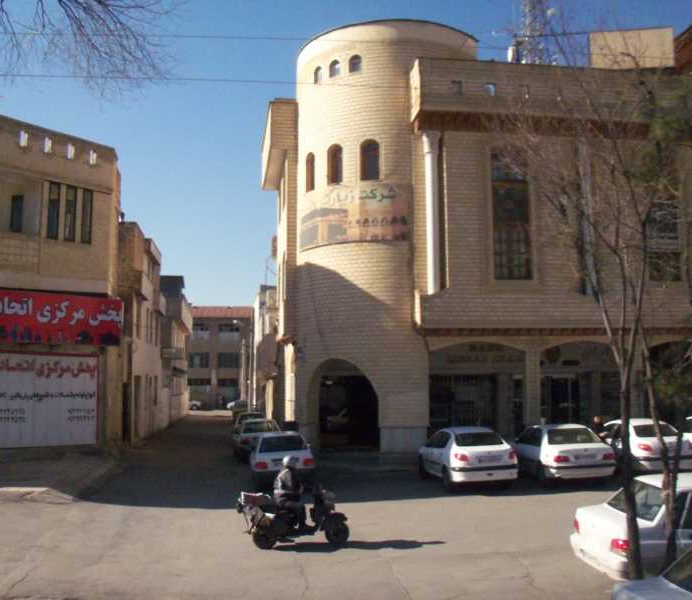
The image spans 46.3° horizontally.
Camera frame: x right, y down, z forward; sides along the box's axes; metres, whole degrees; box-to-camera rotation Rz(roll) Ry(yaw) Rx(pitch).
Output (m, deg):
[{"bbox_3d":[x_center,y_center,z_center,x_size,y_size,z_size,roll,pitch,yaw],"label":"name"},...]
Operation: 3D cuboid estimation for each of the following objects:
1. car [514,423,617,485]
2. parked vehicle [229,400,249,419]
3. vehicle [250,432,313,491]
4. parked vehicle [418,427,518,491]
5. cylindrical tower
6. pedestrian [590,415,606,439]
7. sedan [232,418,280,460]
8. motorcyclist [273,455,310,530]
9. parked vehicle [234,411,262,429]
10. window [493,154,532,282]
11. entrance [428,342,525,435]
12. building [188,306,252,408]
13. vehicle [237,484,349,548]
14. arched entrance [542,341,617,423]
[{"bbox_3d":[4.980,3.797,20.187,1.710,1.420,4.450,1,-7,-7],"label":"car"},{"bbox_3d":[-8.167,8.574,62.463,1.650,1.450,4.100,1,-7,-8],"label":"parked vehicle"},{"bbox_3d":[-1.863,4.334,22.354,1.605,1.450,3.950,1,-7,-8],"label":"vehicle"},{"bbox_3d":[2.850,3.899,20.478,1.670,1.450,4.200,1,-7,-8],"label":"parked vehicle"},{"bbox_3d":[1.590,-1.778,28.721,6.800,13.839,6.800,0,-7,0],"label":"cylindrical tower"},{"bbox_3d":[6.600,3.814,21.191,0.500,1.650,0.350,-4,-8,30],"label":"pedestrian"},{"bbox_3d":[-2.876,4.601,26.743,1.650,1.420,4.200,1,-7,-7],"label":"sedan"},{"bbox_3d":[-0.843,3.086,12.979,0.660,1.224,0.520,1,-7,-15],"label":"motorcyclist"},{"bbox_3d":[-3.822,5.281,32.906,1.660,1.420,4.200,1,-7,-7],"label":"parked vehicle"},{"bbox_3d":[5.116,-2.639,25.196,1.200,4.120,0.200,0,-7,-6],"label":"window"},{"bbox_3d":[4.211,3.344,26.886,3.202,3.847,0.800,0,-7,-7],"label":"entrance"},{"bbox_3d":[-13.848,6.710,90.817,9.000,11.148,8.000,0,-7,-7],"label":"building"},{"bbox_3d":[-0.862,3.525,13.273,1.880,1.020,0.680,1,-7,-14],"label":"vehicle"},{"bbox_3d":[7.935,3.316,27.289,3.049,3.781,0.800,0,-7,-7],"label":"arched entrance"}]

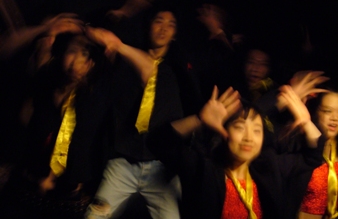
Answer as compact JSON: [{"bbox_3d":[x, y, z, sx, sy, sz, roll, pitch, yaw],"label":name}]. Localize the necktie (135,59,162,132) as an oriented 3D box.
[{"bbox_3d":[-0.102,-0.068,4.750,0.090,0.390,0.050,12,6,-1],"label":"necktie"}]

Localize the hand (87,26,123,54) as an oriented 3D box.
[{"bbox_3d":[-0.325,-0.348,4.600,0.185,0.100,0.080,29,15,-6],"label":"hand"}]

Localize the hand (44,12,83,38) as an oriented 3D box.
[{"bbox_3d":[-0.504,-0.405,4.400,0.180,0.110,0.080,-3,24,-6],"label":"hand"}]

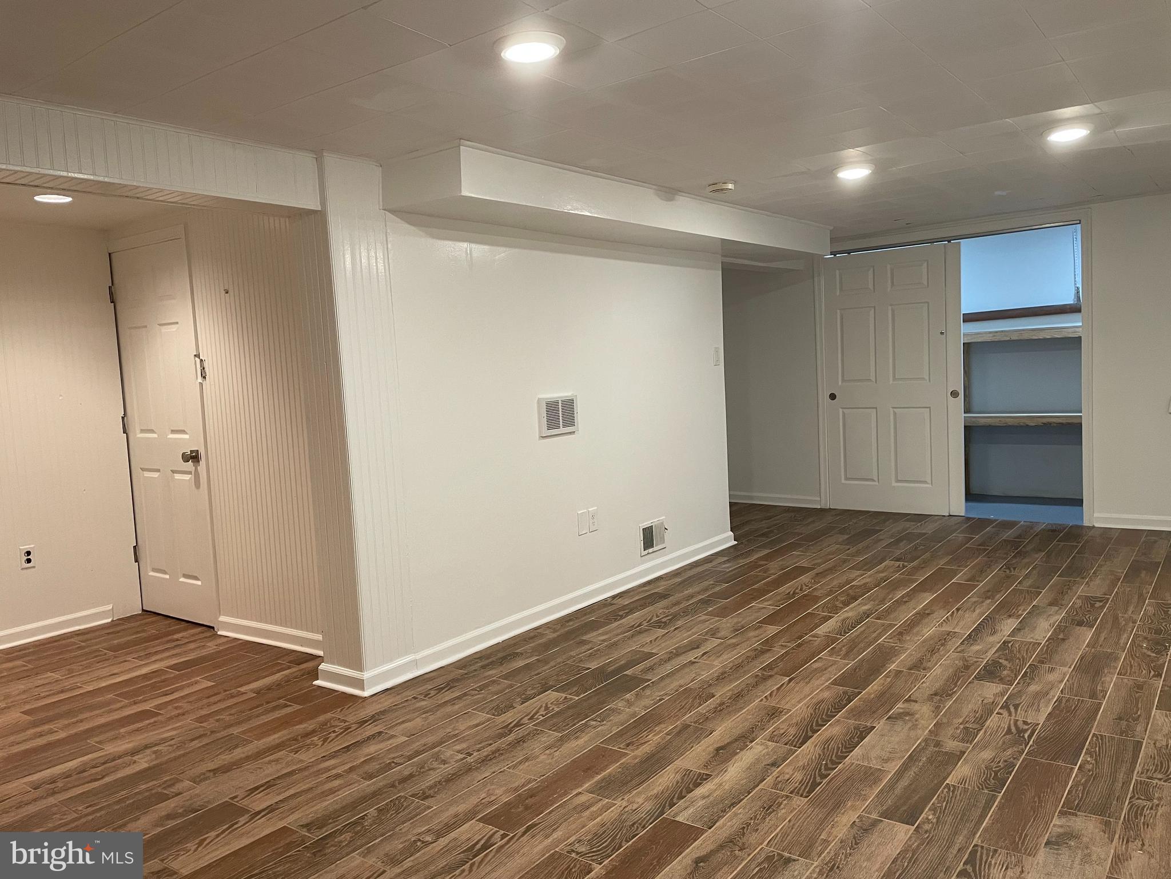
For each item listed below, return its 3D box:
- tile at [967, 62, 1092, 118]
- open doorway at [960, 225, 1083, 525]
[{"bbox_3d":[1.584,-1.237,3.119,0.305,0.020,0.610,1,6,37],"label":"tile"},{"bbox_3d":[3.160,-0.449,6.361,0.788,2.076,0.130,1,6,37],"label":"open doorway"}]

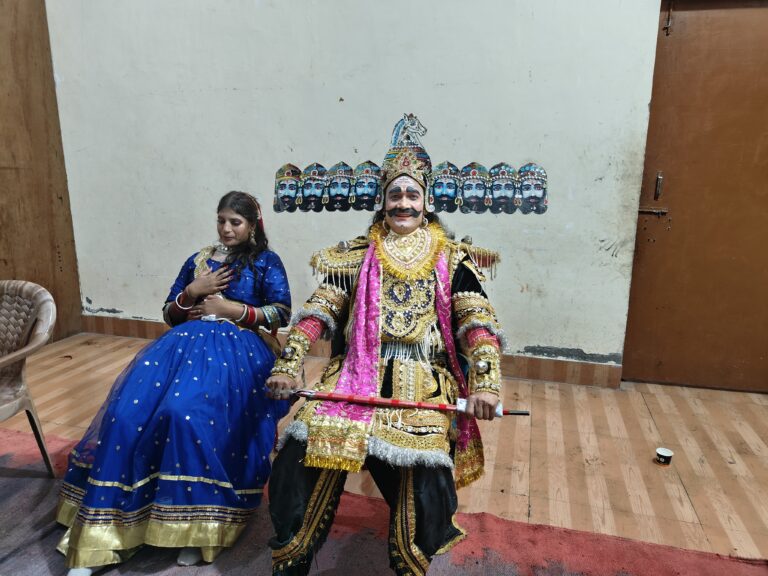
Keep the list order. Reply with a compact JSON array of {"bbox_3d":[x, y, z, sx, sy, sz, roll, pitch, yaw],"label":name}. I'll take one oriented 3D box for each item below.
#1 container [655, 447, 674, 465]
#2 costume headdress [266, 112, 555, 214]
[{"bbox_3d":[1.242,0.748,2.356,0.071,0.047,0.071,0,12,0],"label":"container"},{"bbox_3d":[0.078,-0.450,1.940,0.985,0.348,0.200,2,12,8],"label":"costume headdress"}]

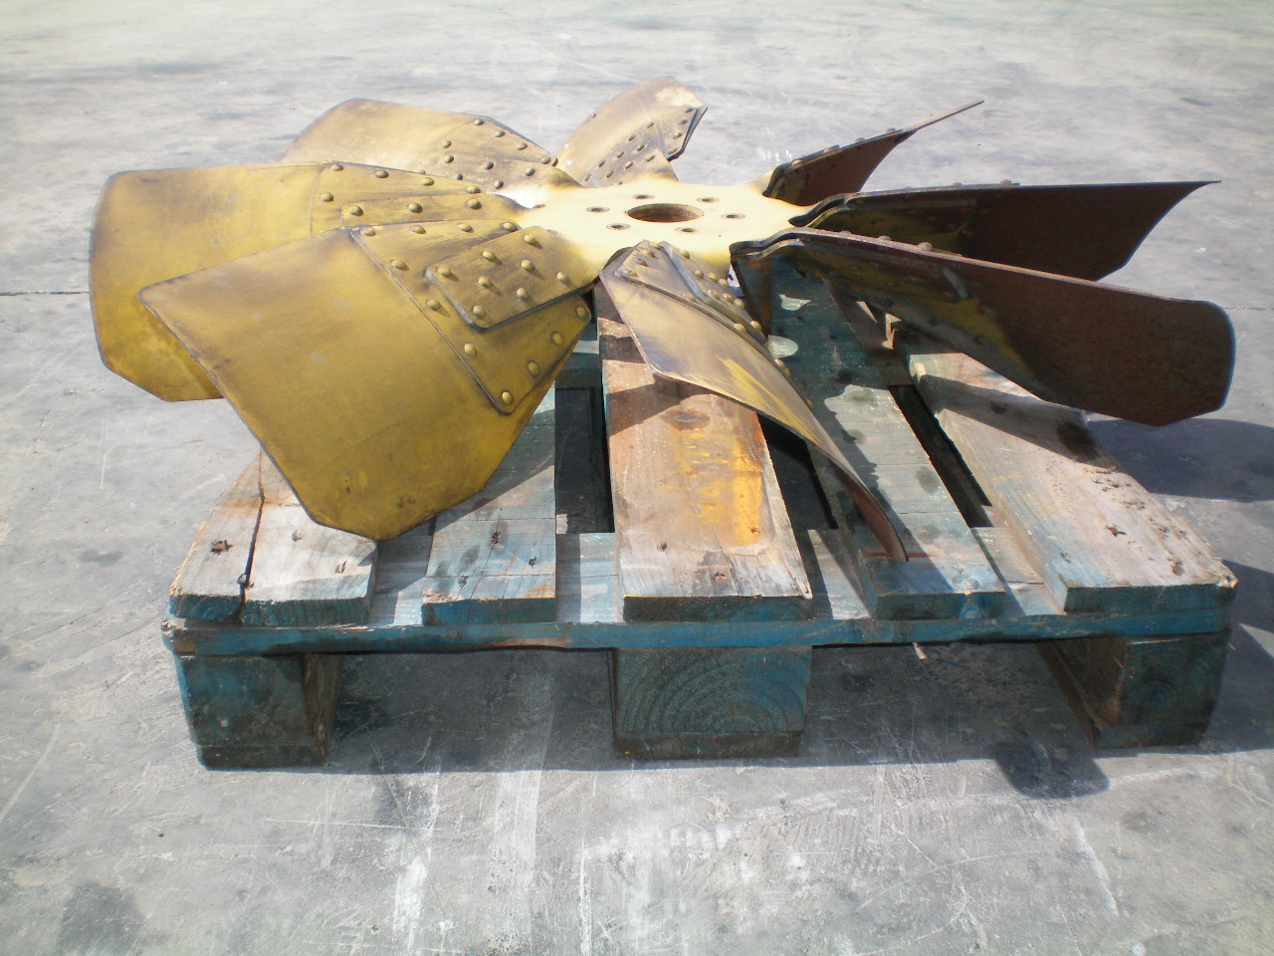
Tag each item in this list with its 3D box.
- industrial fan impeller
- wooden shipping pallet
[{"bbox_3d":[0.028,-0.237,1.512,1.185,0.197,1.185,-1,25,-3],"label":"industrial fan impeller"},{"bbox_3d":[0.027,-0.105,1.601,0.800,0.144,1.200,-1,25,-3],"label":"wooden shipping pallet"}]

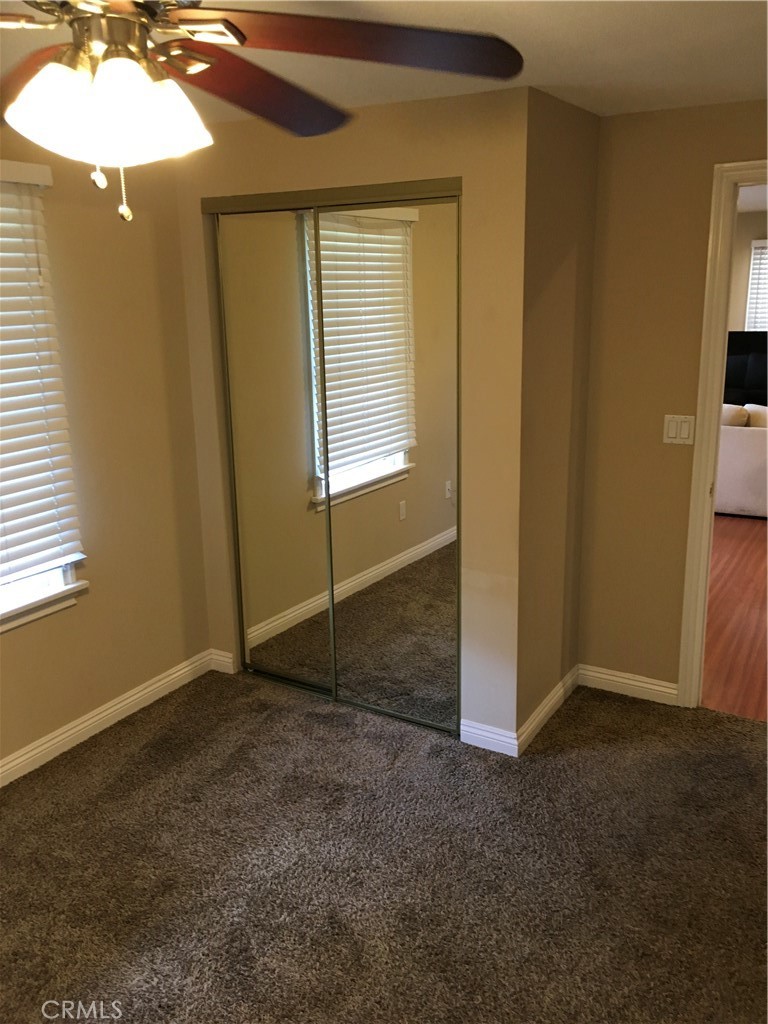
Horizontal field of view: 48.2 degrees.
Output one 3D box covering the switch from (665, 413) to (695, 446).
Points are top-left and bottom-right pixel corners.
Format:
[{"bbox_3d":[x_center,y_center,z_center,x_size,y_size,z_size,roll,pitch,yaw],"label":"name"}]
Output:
[{"bbox_3d":[1.174,-0.327,3.420,0.116,0.115,0.012,8,18,31],"label":"switch"}]

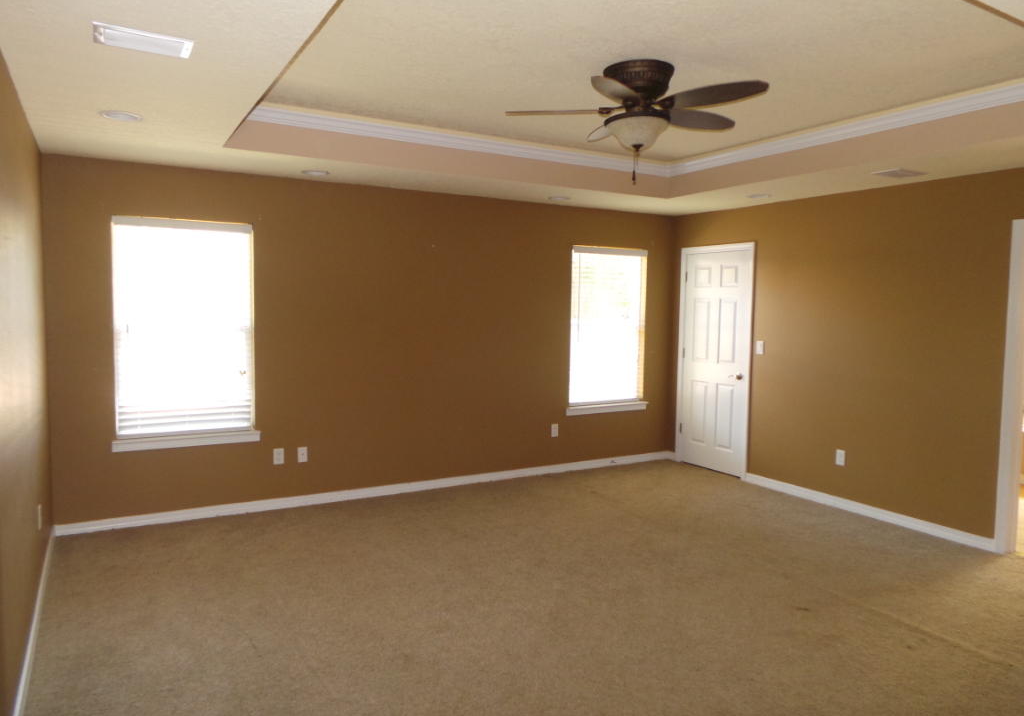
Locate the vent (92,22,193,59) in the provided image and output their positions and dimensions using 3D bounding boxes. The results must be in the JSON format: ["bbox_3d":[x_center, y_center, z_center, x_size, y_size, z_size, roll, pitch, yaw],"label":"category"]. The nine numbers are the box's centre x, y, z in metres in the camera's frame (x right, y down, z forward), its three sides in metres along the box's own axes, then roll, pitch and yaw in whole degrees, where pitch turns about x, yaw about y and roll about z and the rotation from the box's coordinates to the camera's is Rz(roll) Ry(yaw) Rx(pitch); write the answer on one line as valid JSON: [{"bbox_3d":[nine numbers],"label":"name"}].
[{"bbox_3d":[-1.311,-1.116,2.420,0.307,0.020,0.195,-2,5,-31],"label":"vent"}]

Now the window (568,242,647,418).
[{"bbox_3d":[0.928,-0.305,6.566,0.910,1.490,0.060,-2,5,-31],"label":"window"}]

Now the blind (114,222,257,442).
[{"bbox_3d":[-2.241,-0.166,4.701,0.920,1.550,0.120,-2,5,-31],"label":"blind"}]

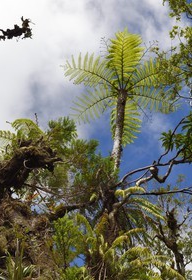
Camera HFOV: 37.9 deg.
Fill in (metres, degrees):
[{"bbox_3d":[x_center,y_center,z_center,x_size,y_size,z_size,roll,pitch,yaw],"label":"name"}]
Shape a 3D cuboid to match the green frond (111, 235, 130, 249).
[{"bbox_3d":[0.420,1.740,4.800,0.340,0.200,0.160,0,-36,0],"label":"green frond"}]

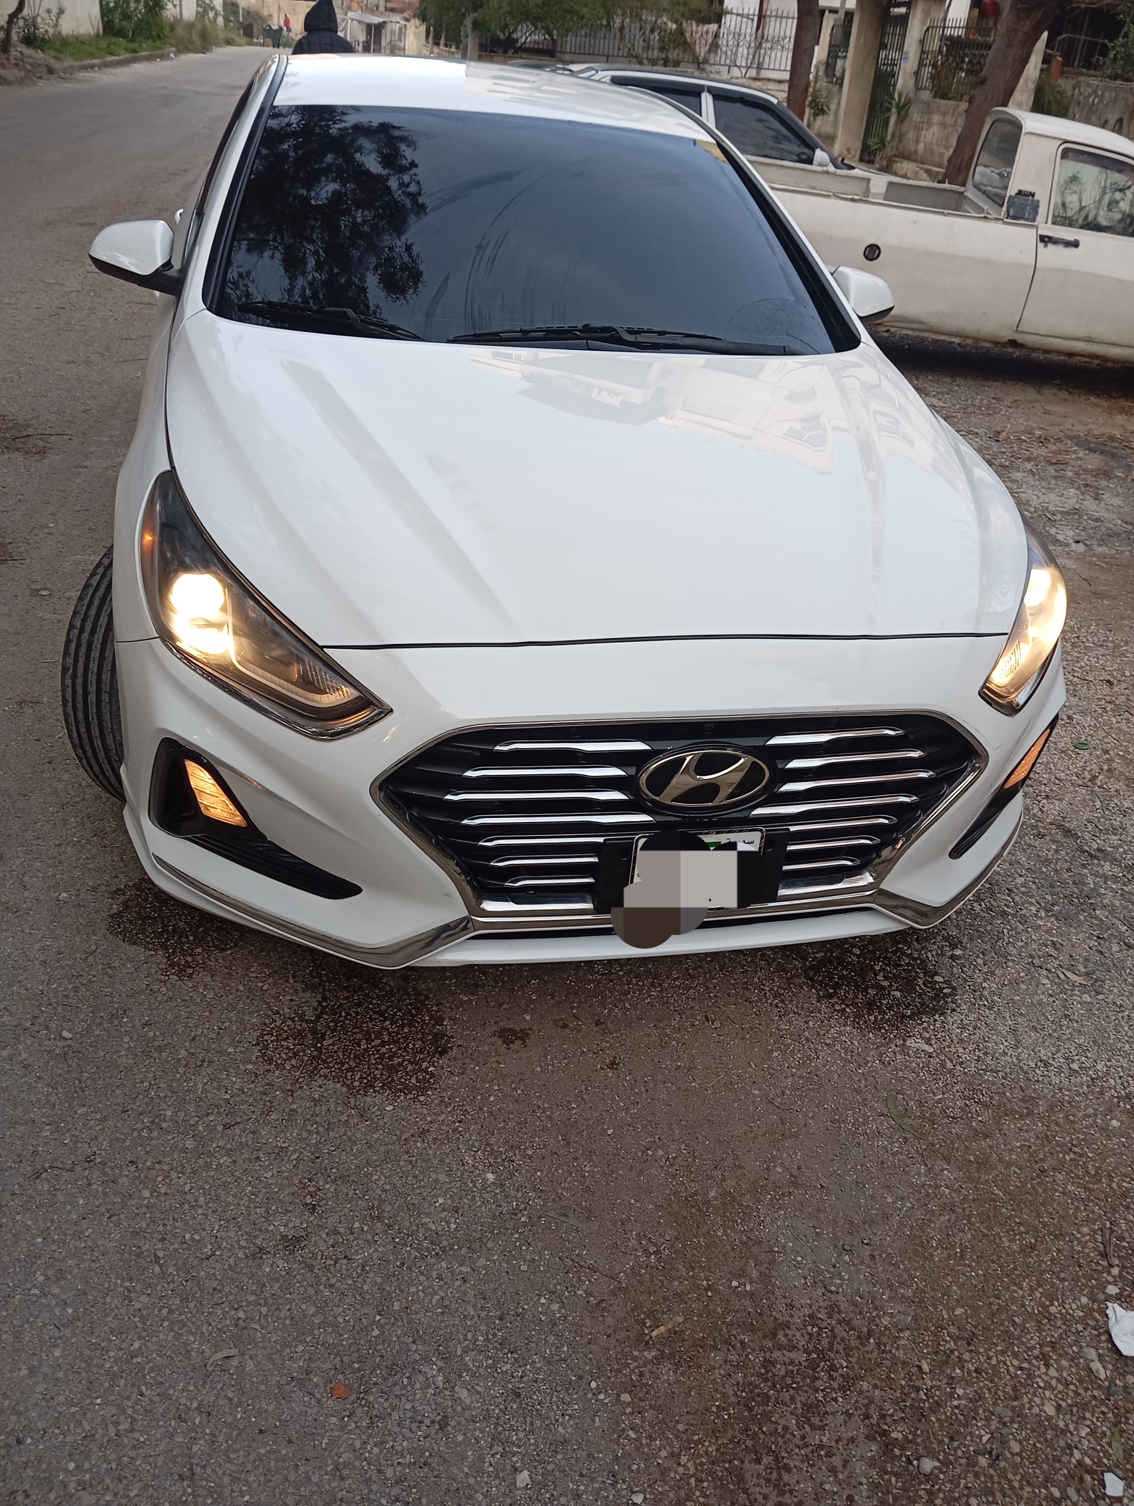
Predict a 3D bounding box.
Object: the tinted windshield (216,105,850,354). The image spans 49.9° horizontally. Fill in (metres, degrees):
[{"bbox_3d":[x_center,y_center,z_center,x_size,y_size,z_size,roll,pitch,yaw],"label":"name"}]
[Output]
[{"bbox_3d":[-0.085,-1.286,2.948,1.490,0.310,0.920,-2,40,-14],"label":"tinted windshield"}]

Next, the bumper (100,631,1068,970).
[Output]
[{"bbox_3d":[0.158,0.022,2.155,1.830,0.570,0.520,-2,32,-14],"label":"bumper"}]

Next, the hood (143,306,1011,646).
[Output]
[{"bbox_3d":[0.091,-0.554,2.339,1.600,0.210,1.200,-2,37,-14],"label":"hood"}]

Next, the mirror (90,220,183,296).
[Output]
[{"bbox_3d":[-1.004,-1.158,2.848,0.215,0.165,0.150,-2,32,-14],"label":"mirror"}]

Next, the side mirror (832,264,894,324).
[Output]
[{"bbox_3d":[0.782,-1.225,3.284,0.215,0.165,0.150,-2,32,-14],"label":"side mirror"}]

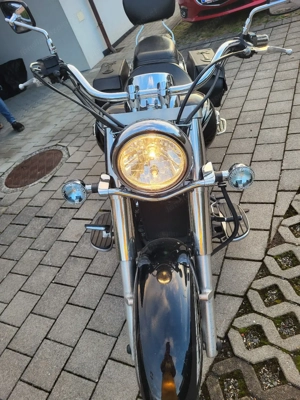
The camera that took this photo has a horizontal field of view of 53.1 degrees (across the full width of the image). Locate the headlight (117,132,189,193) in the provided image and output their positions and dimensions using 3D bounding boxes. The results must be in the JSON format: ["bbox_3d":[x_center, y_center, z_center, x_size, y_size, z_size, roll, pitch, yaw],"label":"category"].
[{"bbox_3d":[0.007,-0.135,0.875,0.200,0.200,0.110,-5,40,4],"label":"headlight"}]

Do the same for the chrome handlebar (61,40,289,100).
[{"bbox_3d":[0.027,-0.453,1.000,0.800,0.130,0.235,-5,40,4],"label":"chrome handlebar"}]

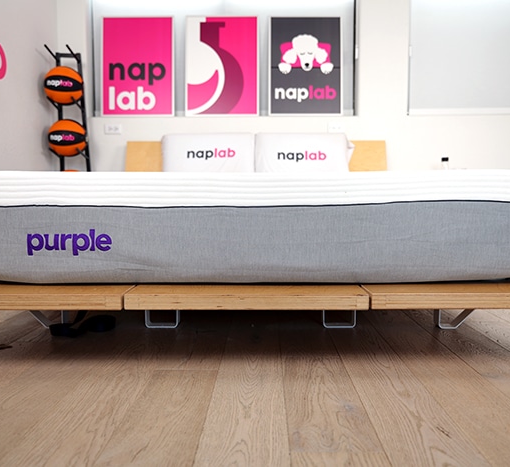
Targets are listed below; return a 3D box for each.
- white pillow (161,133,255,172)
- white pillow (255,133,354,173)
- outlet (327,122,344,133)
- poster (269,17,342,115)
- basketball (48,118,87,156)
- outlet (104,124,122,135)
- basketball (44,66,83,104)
[{"bbox_3d":[-0.290,-0.464,3.149,0.600,0.360,0.140,0,-19,1],"label":"white pillow"},{"bbox_3d":[0.301,-0.463,3.139,0.610,0.360,0.140,0,-19,1],"label":"white pillow"},{"bbox_3d":[0.558,-0.721,3.463,0.115,0.071,0.009,0,4,1],"label":"outlet"},{"bbox_3d":[0.355,-1.163,3.511,0.520,0.710,0.025,0,-1,1],"label":"poster"},{"bbox_3d":[-1.224,-0.623,3.310,0.240,0.240,0.240,0,4,1],"label":"basketball"},{"bbox_3d":[-0.978,-0.717,3.488,0.115,0.071,0.009,0,4,1],"label":"outlet"},{"bbox_3d":[-1.231,-0.951,3.260,0.240,0.240,0.240,0,4,1],"label":"basketball"}]

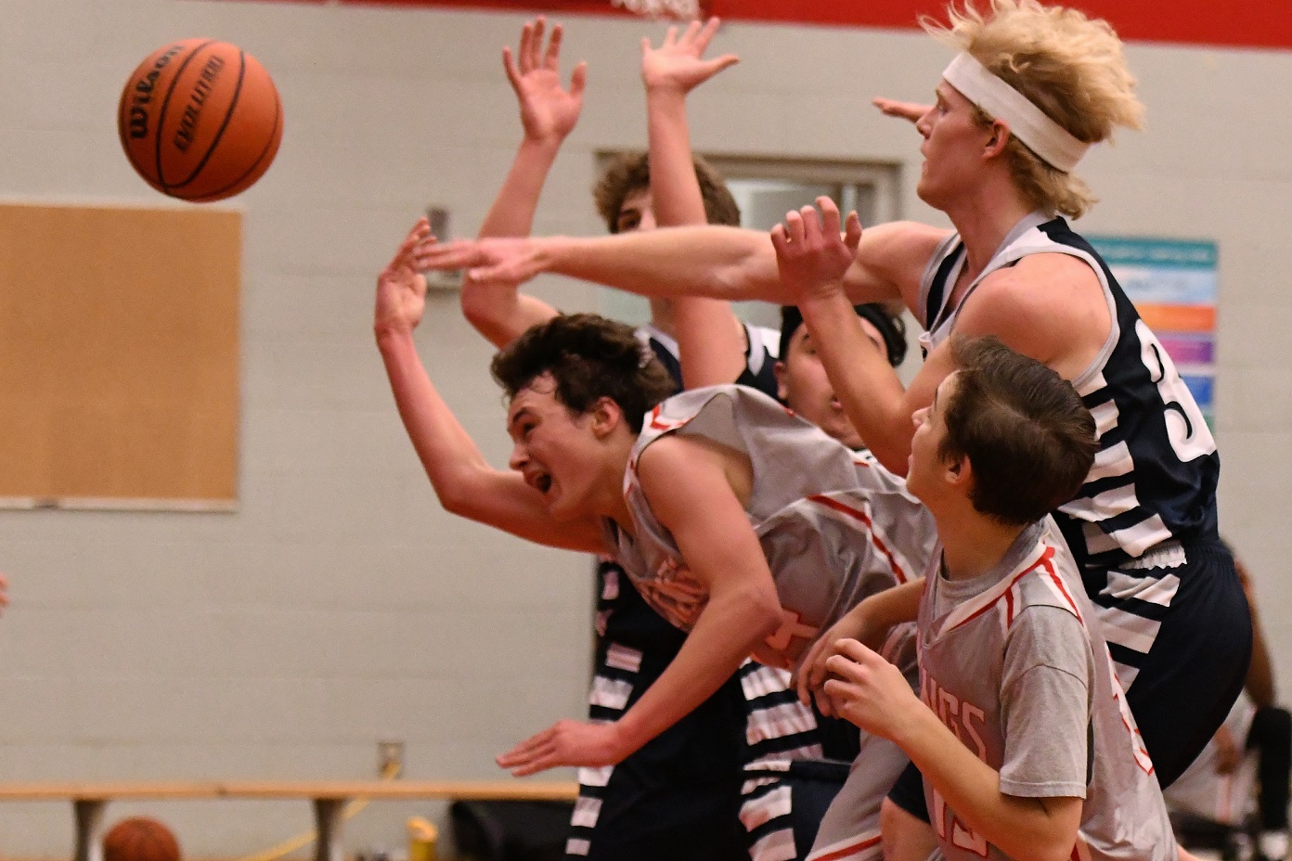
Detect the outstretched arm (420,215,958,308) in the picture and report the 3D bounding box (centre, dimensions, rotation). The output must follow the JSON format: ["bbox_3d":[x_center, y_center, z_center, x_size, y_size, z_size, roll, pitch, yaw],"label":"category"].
[{"bbox_3d":[0.050,-0.239,5.380,0.770,0.130,0.130,1,0,0],"label":"outstretched arm"}]

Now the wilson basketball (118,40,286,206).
[{"bbox_3d":[-0.649,-0.453,5.500,0.240,0.240,0.240,1,0,0],"label":"wilson basketball"}]

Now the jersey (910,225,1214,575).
[{"bbox_3d":[0.583,-0.045,5.250,0.340,0.560,0.430,-19,0,-9],"label":"jersey"}]

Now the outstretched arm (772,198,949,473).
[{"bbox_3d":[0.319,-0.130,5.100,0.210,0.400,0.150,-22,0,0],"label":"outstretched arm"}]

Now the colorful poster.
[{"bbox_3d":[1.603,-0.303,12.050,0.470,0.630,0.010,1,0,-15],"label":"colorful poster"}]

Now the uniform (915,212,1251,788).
[{"bbox_3d":[0.603,0.118,5.250,0.480,0.850,0.460,-3,0,-7],"label":"uniform"}]

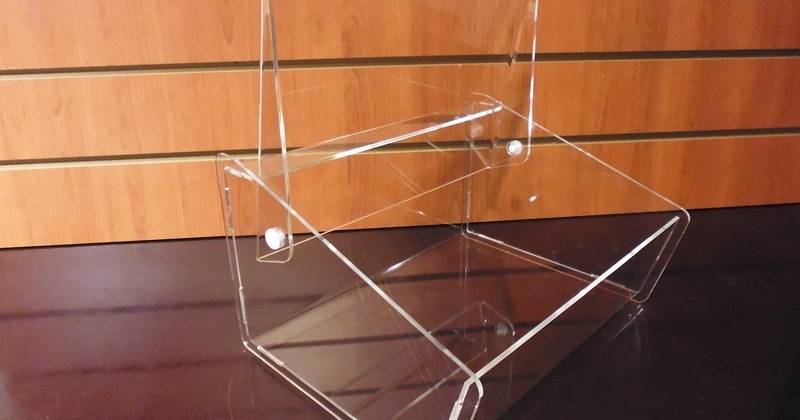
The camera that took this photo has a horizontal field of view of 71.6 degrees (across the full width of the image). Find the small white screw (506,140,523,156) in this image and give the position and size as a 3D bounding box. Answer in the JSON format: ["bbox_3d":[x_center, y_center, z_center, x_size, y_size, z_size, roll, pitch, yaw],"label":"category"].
[{"bbox_3d":[0.120,-0.065,0.584,0.015,0.015,0.006,19,29,41],"label":"small white screw"}]

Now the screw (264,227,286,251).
[{"bbox_3d":[-0.085,0.019,0.380,0.015,0.015,0.006,19,29,41],"label":"screw"}]

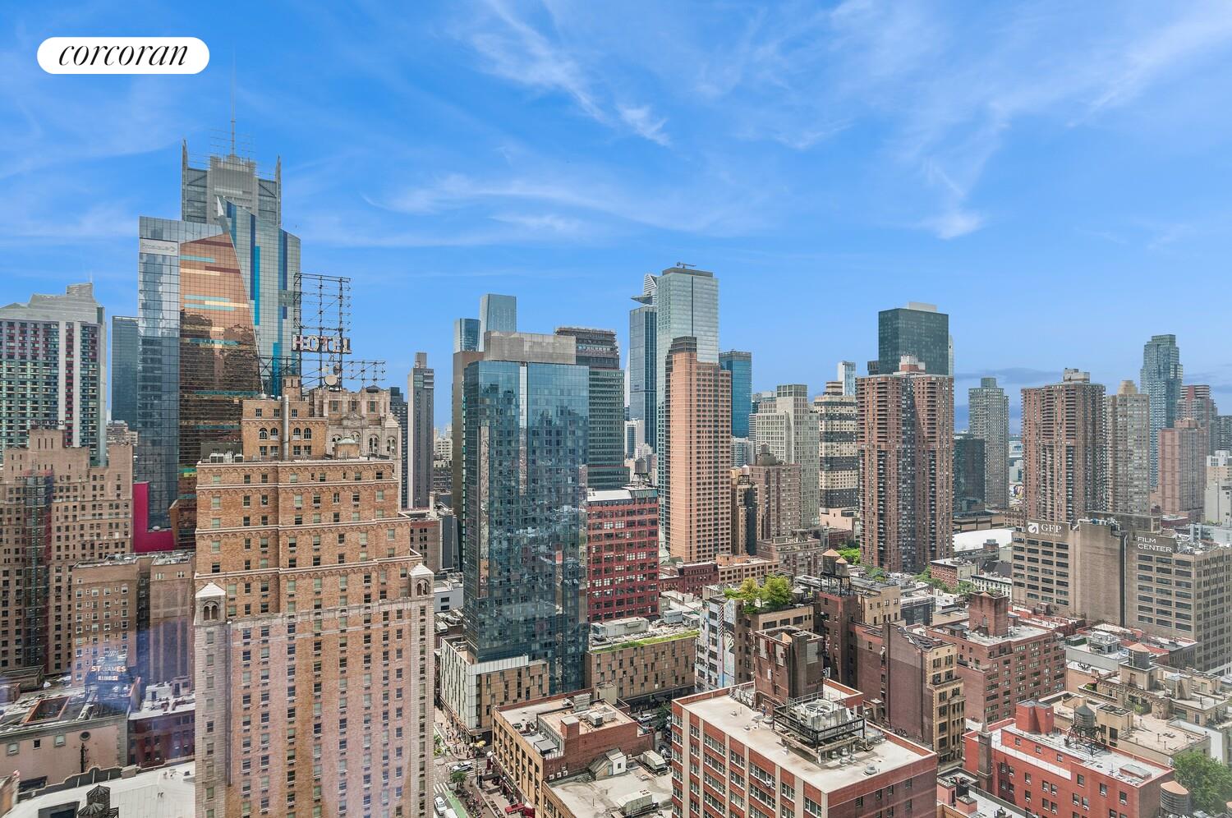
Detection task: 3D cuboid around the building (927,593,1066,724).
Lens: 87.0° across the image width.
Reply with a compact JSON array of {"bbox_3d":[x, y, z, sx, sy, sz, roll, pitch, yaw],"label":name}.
[{"bbox_3d":[108.500,74.360,187.290,35.000,41.200,18.500,1,-1,-30],"label":"building"}]

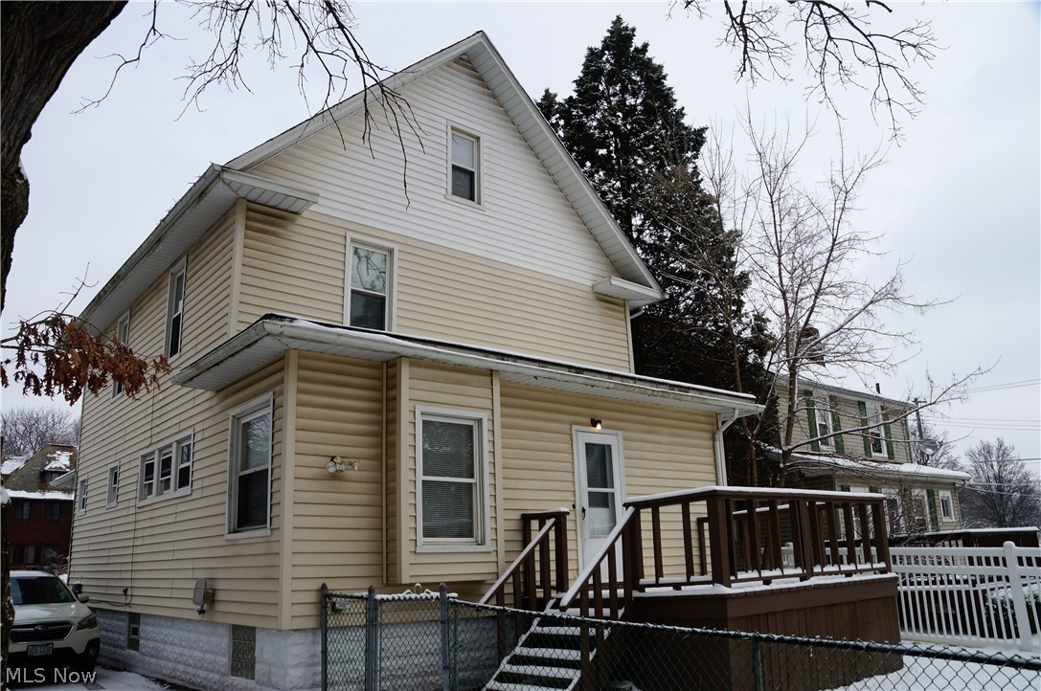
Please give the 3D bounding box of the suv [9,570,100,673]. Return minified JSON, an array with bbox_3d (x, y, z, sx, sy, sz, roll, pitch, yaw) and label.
[{"bbox_3d":[-8.562,4.627,13.153,1.860,1.680,4.820,11,-20,-38],"label":"suv"}]

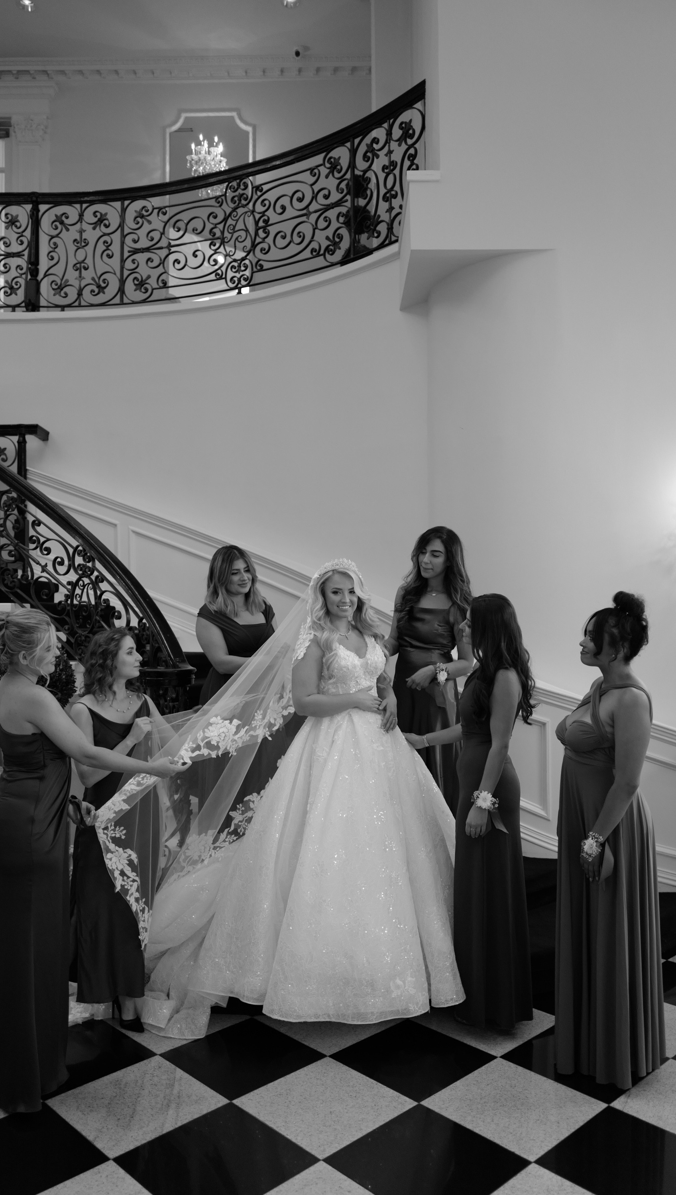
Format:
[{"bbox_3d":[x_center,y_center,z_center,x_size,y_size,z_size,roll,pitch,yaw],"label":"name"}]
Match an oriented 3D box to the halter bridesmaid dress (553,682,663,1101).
[{"bbox_3d":[0.995,1.020,3.420,0.400,1.440,0.410,0,0,-28],"label":"halter bridesmaid dress"}]

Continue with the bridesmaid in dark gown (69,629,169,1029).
[{"bbox_3d":[-0.905,0.935,3.840,0.450,1.610,0.400,0,0,-41],"label":"bridesmaid in dark gown"}]

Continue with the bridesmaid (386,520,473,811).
[{"bbox_3d":[0.440,0.520,4.450,0.470,1.720,0.400,0,0,14],"label":"bridesmaid"}]

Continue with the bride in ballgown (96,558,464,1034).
[{"bbox_3d":[-0.220,0.768,4.050,1.500,1.885,1.200,0,0,-30],"label":"bride in ballgown"}]

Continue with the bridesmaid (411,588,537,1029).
[{"bbox_3d":[0.560,0.862,3.870,0.520,1.755,0.460,0,0,23],"label":"bridesmaid"}]

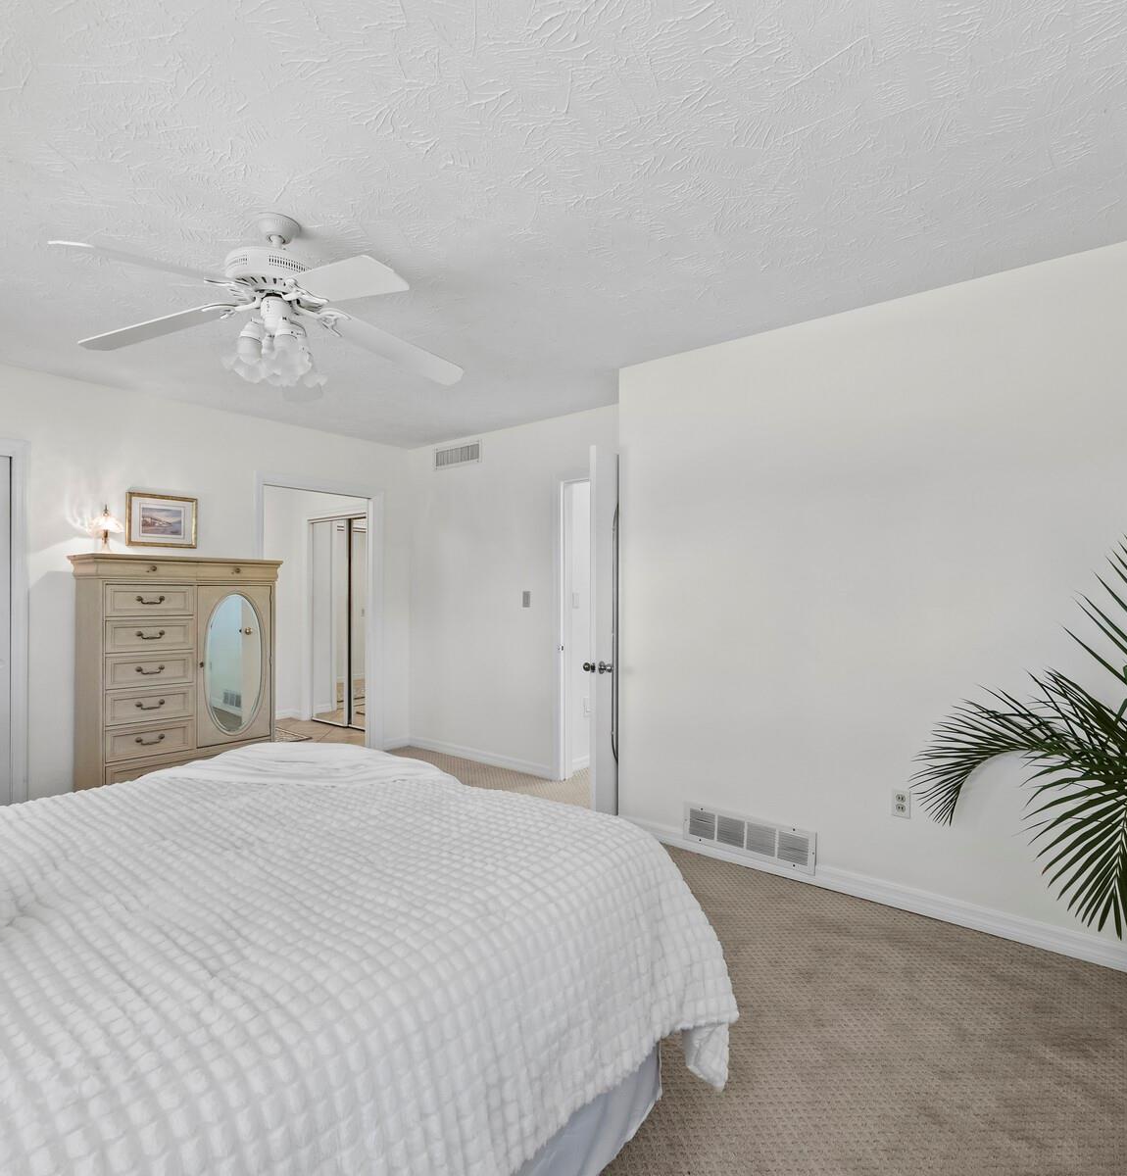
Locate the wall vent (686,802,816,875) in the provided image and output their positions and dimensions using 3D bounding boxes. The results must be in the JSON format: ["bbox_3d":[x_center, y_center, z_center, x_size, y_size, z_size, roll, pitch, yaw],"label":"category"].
[{"bbox_3d":[0.874,1.192,3.039,0.655,0.190,0.025,0,0,38],"label":"wall vent"}]

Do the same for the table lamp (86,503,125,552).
[{"bbox_3d":[-2.504,-0.313,3.462,0.170,0.295,0.170,0,0,38],"label":"table lamp"}]

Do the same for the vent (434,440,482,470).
[{"bbox_3d":[-0.823,-1.028,4.927,0.540,0.175,0.020,0,0,38],"label":"vent"}]

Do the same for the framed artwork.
[{"bbox_3d":[-2.422,-0.399,3.836,0.030,0.310,0.385,0,0,38],"label":"framed artwork"}]

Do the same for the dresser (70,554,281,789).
[{"bbox_3d":[-2.239,0.584,3.728,0.443,1.500,0.975,0,0,38],"label":"dresser"}]

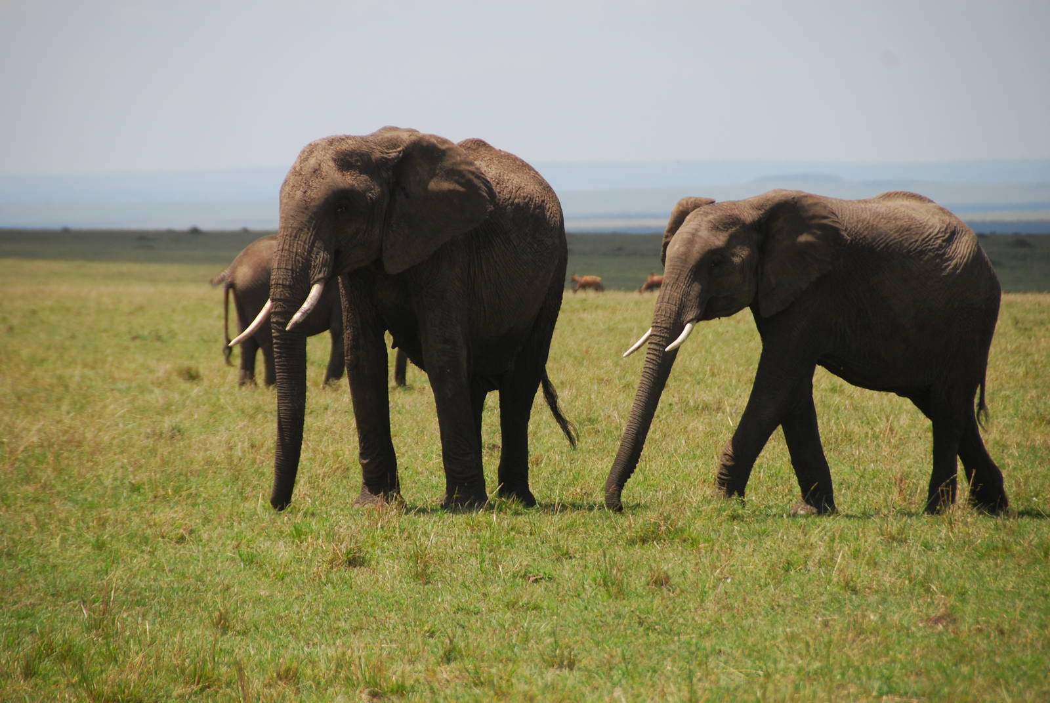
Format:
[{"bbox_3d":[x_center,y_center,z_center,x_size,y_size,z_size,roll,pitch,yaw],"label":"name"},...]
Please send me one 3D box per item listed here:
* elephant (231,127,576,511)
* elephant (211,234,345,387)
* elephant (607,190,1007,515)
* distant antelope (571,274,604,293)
[{"bbox_3d":[-0.799,-0.228,62.500,1.500,2.750,3.350,1,1,42],"label":"elephant"},{"bbox_3d":[-2.578,-0.587,114.000,2.900,2.100,1.150,0,1,-14],"label":"elephant"},{"bbox_3d":[1.994,0.012,62.000,2.950,2.310,1.200,0,1,-23],"label":"elephant"},{"bbox_3d":[3.152,-3.336,440.000,1.650,1.120,0.450,0,1,-5],"label":"distant antelope"}]

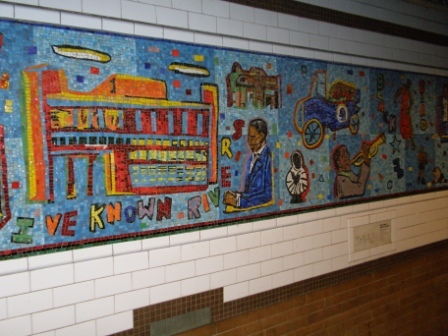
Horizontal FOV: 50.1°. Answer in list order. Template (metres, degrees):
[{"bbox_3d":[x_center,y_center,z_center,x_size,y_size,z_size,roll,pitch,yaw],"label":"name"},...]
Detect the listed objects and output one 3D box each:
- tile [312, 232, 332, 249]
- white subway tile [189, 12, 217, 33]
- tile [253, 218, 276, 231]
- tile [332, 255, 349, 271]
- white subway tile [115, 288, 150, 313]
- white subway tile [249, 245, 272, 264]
[{"bbox_3d":[0.534,0.392,2.606,0.152,0.076,0.010,-3,4,-38],"label":"tile"},{"bbox_3d":[-0.096,-0.627,2.066,0.152,0.076,0.010,-3,4,-38],"label":"white subway tile"},{"bbox_3d":[0.196,0.277,2.328,0.152,0.045,0.012,-3,4,-38],"label":"tile"},{"bbox_3d":[0.653,0.540,2.715,0.152,0.074,0.010,-3,3,-38],"label":"tile"},{"bbox_3d":[-0.366,0.524,1.900,0.152,0.074,0.012,-3,4,-38],"label":"white subway tile"},{"bbox_3d":[0.172,0.411,2.311,0.150,0.075,0.010,-4,4,-38],"label":"white subway tile"}]

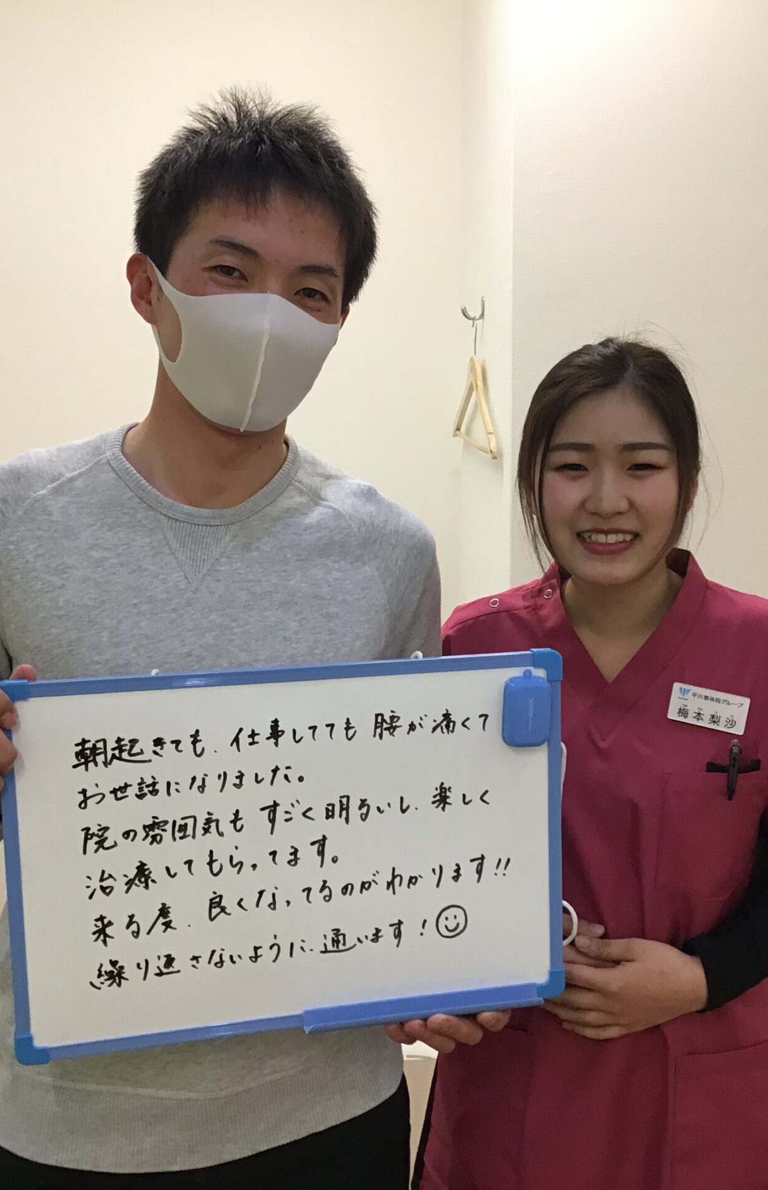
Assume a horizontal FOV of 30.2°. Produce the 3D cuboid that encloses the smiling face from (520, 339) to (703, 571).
[{"bbox_3d":[0.206,-0.122,1.300,0.168,0.225,0.205,1,7,11],"label":"smiling face"}]

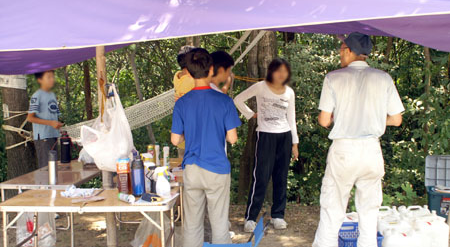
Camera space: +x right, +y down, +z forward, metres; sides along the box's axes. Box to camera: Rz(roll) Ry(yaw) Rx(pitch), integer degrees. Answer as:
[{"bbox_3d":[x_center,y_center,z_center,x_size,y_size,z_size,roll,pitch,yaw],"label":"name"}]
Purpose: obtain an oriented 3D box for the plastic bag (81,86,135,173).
[{"bbox_3d":[-0.881,0.037,3.930,0.370,0.640,0.270,0,5,0],"label":"plastic bag"}]

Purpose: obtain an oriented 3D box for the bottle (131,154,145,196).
[{"bbox_3d":[-0.617,0.374,3.740,0.098,0.295,0.098,0,5,0],"label":"bottle"}]

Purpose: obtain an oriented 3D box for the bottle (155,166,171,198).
[{"bbox_3d":[-0.441,0.414,3.710,0.108,0.222,0.085,0,5,6],"label":"bottle"}]

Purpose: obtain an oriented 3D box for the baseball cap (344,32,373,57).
[{"bbox_3d":[0.957,-0.577,3.830,0.170,0.150,0.235,-3,16,-33],"label":"baseball cap"}]

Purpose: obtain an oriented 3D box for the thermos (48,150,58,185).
[{"bbox_3d":[-1.356,0.347,4.140,0.068,0.268,0.068,0,5,0],"label":"thermos"}]

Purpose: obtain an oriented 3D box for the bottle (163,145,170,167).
[{"bbox_3d":[-0.544,0.301,4.880,0.060,0.216,0.060,0,5,0],"label":"bottle"}]

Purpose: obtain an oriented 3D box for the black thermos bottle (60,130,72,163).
[{"bbox_3d":[-1.575,0.226,5.200,0.105,0.318,0.105,0,5,0],"label":"black thermos bottle"}]

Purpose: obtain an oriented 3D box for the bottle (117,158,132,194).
[{"bbox_3d":[-0.734,0.378,3.810,0.096,0.270,0.094,0,5,0],"label":"bottle"}]

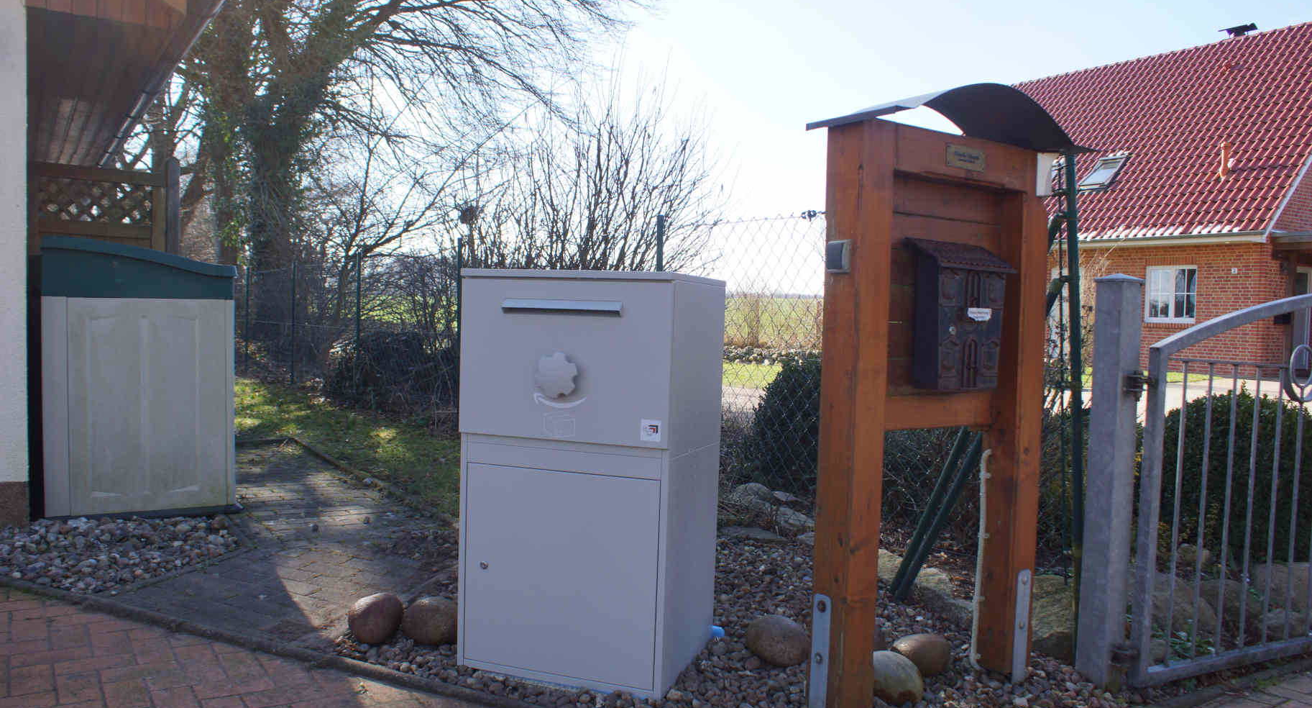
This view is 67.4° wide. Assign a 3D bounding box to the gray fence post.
[{"bbox_3d":[1.356,0.376,2.939,0.092,1.225,0.092,0,3,-26],"label":"gray fence post"}]

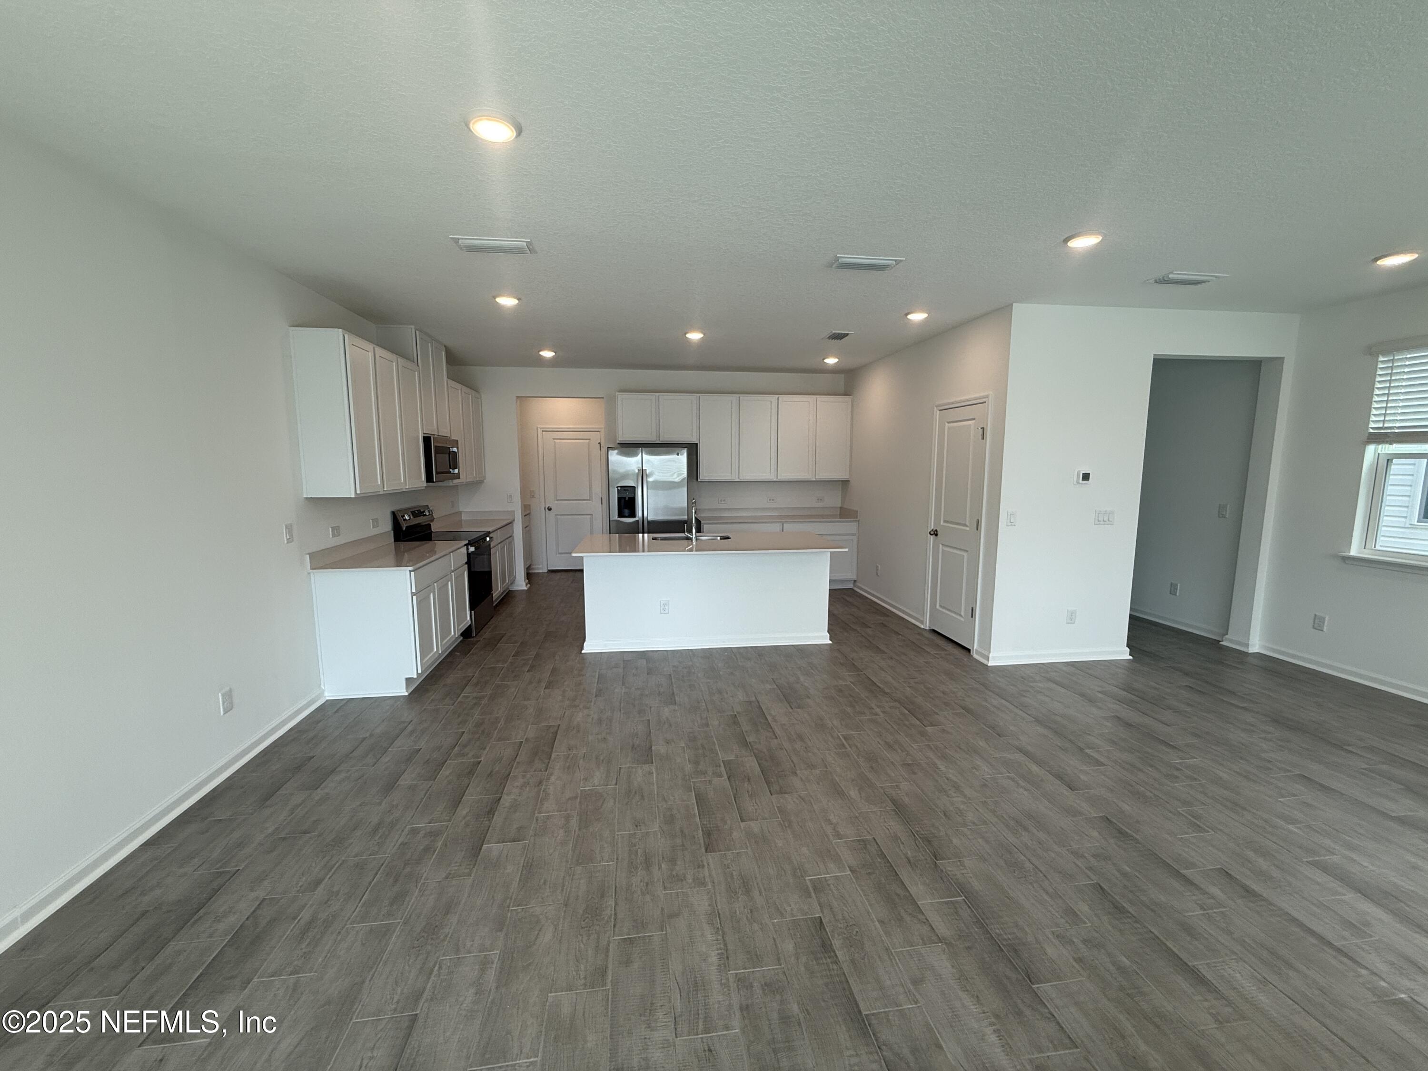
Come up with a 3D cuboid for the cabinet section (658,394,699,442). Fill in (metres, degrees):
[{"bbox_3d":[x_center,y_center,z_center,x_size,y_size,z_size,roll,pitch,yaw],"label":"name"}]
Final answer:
[{"bbox_3d":[-0.454,-1.443,7.189,0.485,0.586,0.324,-1,7,-8],"label":"cabinet section"}]

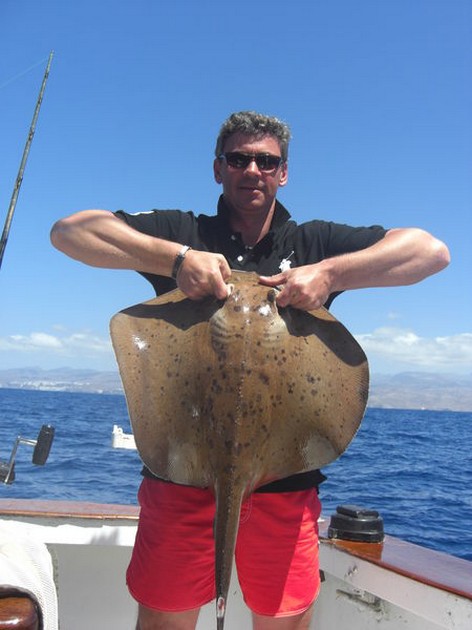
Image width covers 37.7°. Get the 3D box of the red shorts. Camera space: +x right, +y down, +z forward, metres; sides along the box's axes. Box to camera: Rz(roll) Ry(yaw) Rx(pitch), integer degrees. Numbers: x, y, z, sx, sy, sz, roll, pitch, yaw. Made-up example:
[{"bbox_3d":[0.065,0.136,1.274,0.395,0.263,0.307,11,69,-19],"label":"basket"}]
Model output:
[{"bbox_3d":[-0.022,0.499,1.641,0.460,0.370,0.290,3,-7,0],"label":"red shorts"}]

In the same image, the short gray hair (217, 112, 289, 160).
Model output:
[{"bbox_3d":[0.044,-0.452,1.814,0.190,0.165,0.205,3,-3,0],"label":"short gray hair"}]

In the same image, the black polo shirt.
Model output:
[{"bbox_3d":[0.022,0.054,1.696,0.660,0.720,0.310,3,-7,0],"label":"black polo shirt"}]

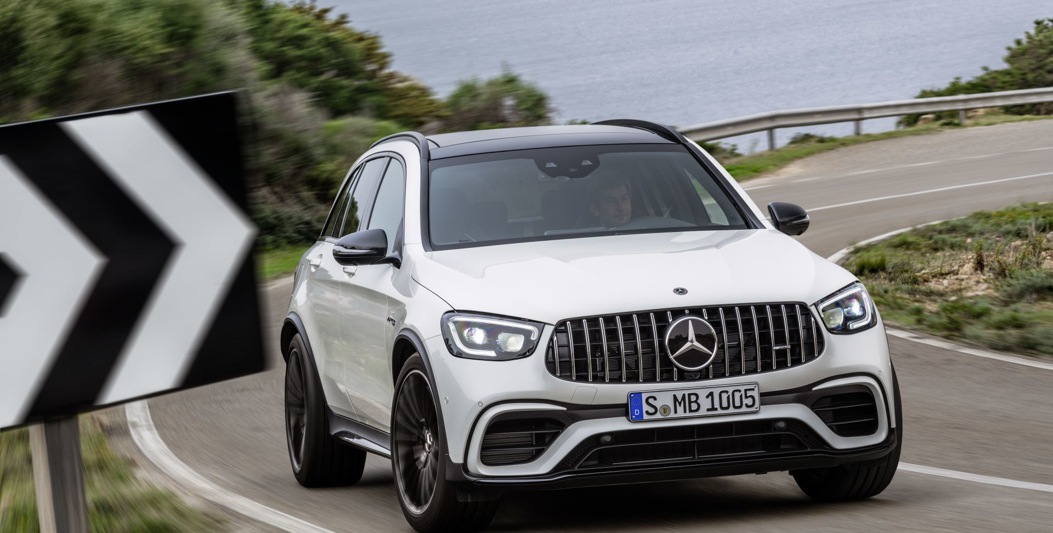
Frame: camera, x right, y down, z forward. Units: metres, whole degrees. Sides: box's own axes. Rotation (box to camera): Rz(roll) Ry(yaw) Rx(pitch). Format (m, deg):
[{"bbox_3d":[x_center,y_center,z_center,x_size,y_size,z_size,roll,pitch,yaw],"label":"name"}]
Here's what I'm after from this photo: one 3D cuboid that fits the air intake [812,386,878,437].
[{"bbox_3d":[1.272,0.587,15.646,0.320,0.195,0.190,-4,2,-13],"label":"air intake"}]

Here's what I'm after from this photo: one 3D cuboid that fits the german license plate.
[{"bbox_3d":[0.655,0.528,15.358,0.525,0.115,0.020,-4,2,-13],"label":"german license plate"}]

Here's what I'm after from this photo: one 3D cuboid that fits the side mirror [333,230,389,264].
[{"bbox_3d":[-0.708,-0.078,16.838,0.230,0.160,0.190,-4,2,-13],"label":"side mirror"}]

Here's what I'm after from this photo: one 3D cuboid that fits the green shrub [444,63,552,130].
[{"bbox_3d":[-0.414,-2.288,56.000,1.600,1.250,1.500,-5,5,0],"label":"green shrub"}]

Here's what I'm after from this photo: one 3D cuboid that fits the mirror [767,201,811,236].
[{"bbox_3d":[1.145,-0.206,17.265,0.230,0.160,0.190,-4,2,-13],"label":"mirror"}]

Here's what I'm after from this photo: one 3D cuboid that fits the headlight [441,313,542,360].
[{"bbox_3d":[-0.139,0.271,15.506,0.340,0.190,0.420,-4,2,-13],"label":"headlight"}]

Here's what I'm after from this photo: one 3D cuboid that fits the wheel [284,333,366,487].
[{"bbox_3d":[-0.974,0.682,18.831,0.295,0.740,0.740,-4,2,-13],"label":"wheel"}]

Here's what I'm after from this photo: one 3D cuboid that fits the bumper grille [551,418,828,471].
[{"bbox_3d":[0.646,0.695,15.446,1.130,0.150,0.140,-4,2,-13],"label":"bumper grille"}]

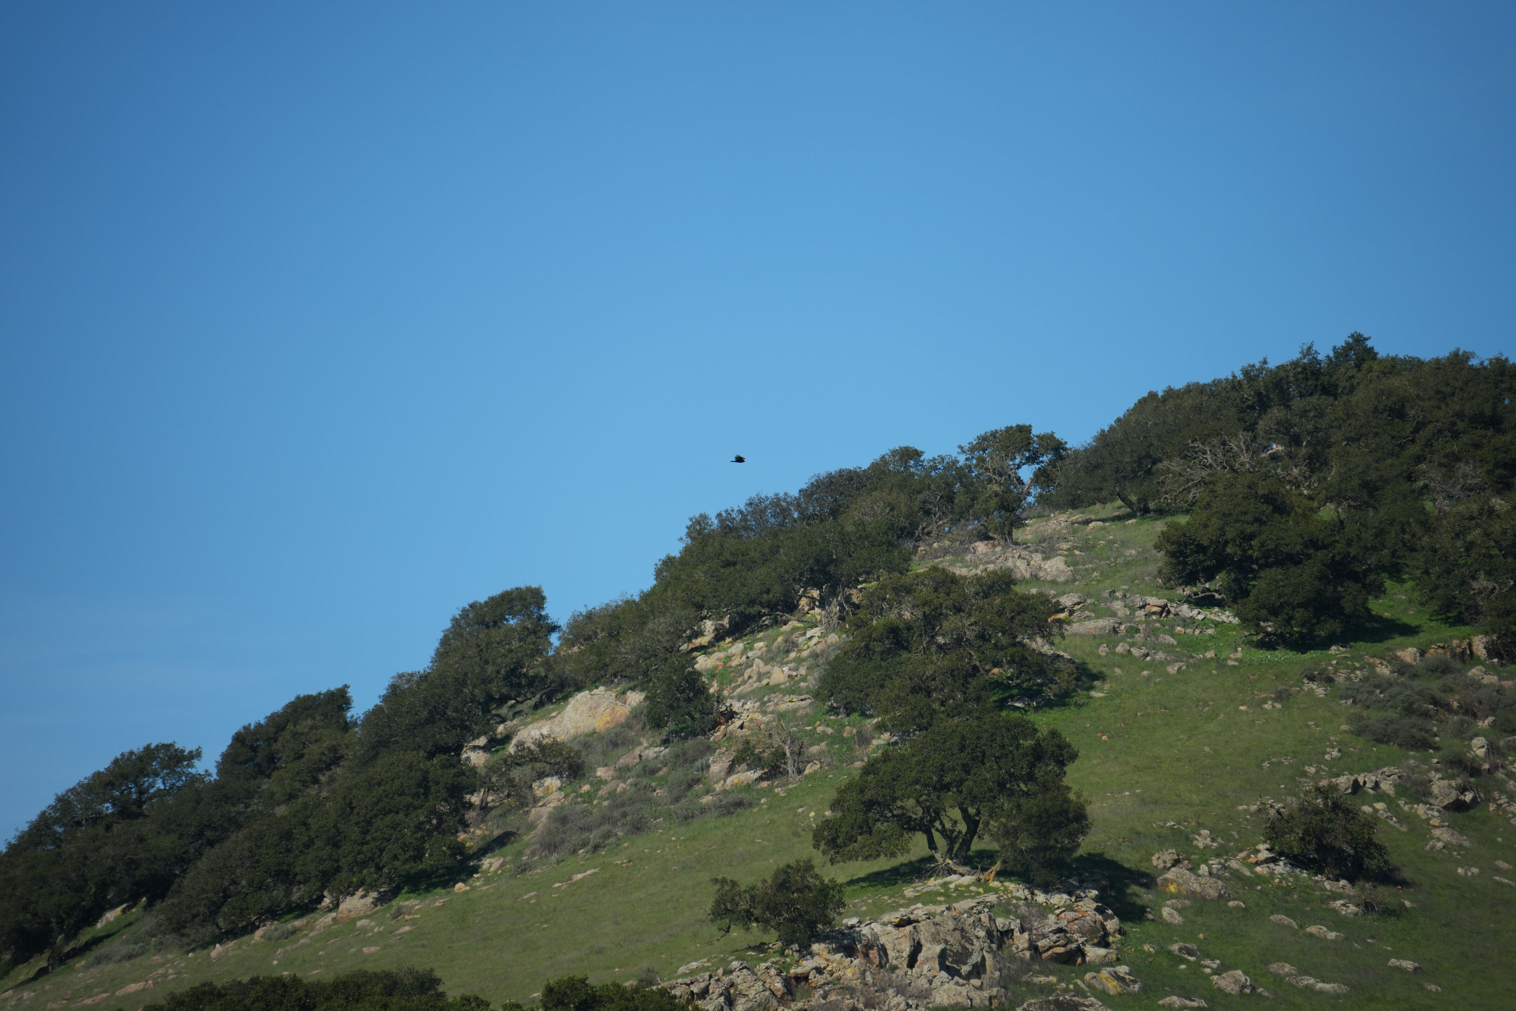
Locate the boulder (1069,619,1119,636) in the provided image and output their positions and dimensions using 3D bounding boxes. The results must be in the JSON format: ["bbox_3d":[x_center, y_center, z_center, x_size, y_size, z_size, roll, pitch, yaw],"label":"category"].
[{"bbox_3d":[14.154,5.144,532.500,2.197,0.720,1.500,0,-7,0],"label":"boulder"}]

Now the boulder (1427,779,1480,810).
[{"bbox_3d":[28.209,11.706,512.567,2.163,1.337,1.700,0,-7,0],"label":"boulder"}]

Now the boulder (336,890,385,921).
[{"bbox_3d":[-16.122,16.224,512.533,2.018,1.337,1.600,0,-7,0],"label":"boulder"}]

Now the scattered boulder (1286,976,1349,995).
[{"bbox_3d":[21.439,18.403,484.467,2.407,0.749,1.400,0,-7,0],"label":"scattered boulder"}]

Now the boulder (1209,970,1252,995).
[{"bbox_3d":[18.122,18.288,484.433,1.590,0.983,1.300,0,-7,0],"label":"boulder"}]

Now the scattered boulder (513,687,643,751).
[{"bbox_3d":[-7.552,8.918,528.200,5.745,2.756,3.600,0,-7,0],"label":"scattered boulder"}]

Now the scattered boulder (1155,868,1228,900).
[{"bbox_3d":[17.111,14.943,498.633,2.852,1.301,1.900,0,-7,0],"label":"scattered boulder"}]

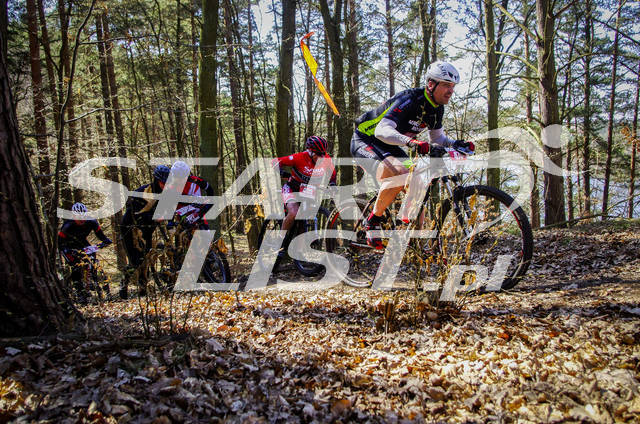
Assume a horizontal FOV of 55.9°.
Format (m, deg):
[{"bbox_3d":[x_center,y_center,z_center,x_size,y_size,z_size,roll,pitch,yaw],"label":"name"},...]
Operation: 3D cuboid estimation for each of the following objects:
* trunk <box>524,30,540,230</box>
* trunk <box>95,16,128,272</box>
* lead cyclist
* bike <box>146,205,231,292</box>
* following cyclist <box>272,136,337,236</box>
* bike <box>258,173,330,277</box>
[{"bbox_3d":[4.886,-1.925,13.883,0.220,4.630,0.220,-3,3,0],"label":"trunk"},{"bbox_3d":[-4.470,-1.421,12.863,0.230,5.430,0.230,-5,3,0],"label":"trunk"},{"bbox_3d":[0.705,-0.431,4.600,0.970,1.420,0.620,0,4,38],"label":"lead cyclist"},{"bbox_3d":[-1.635,0.454,7.500,0.680,1.050,1.720,-4,4,-37],"label":"bike"},{"bbox_3d":[-0.178,-0.199,6.500,0.660,1.240,0.880,-4,3,-27],"label":"following cyclist"},{"bbox_3d":[-0.312,0.137,6.600,0.700,1.060,1.750,-4,3,-31],"label":"bike"}]

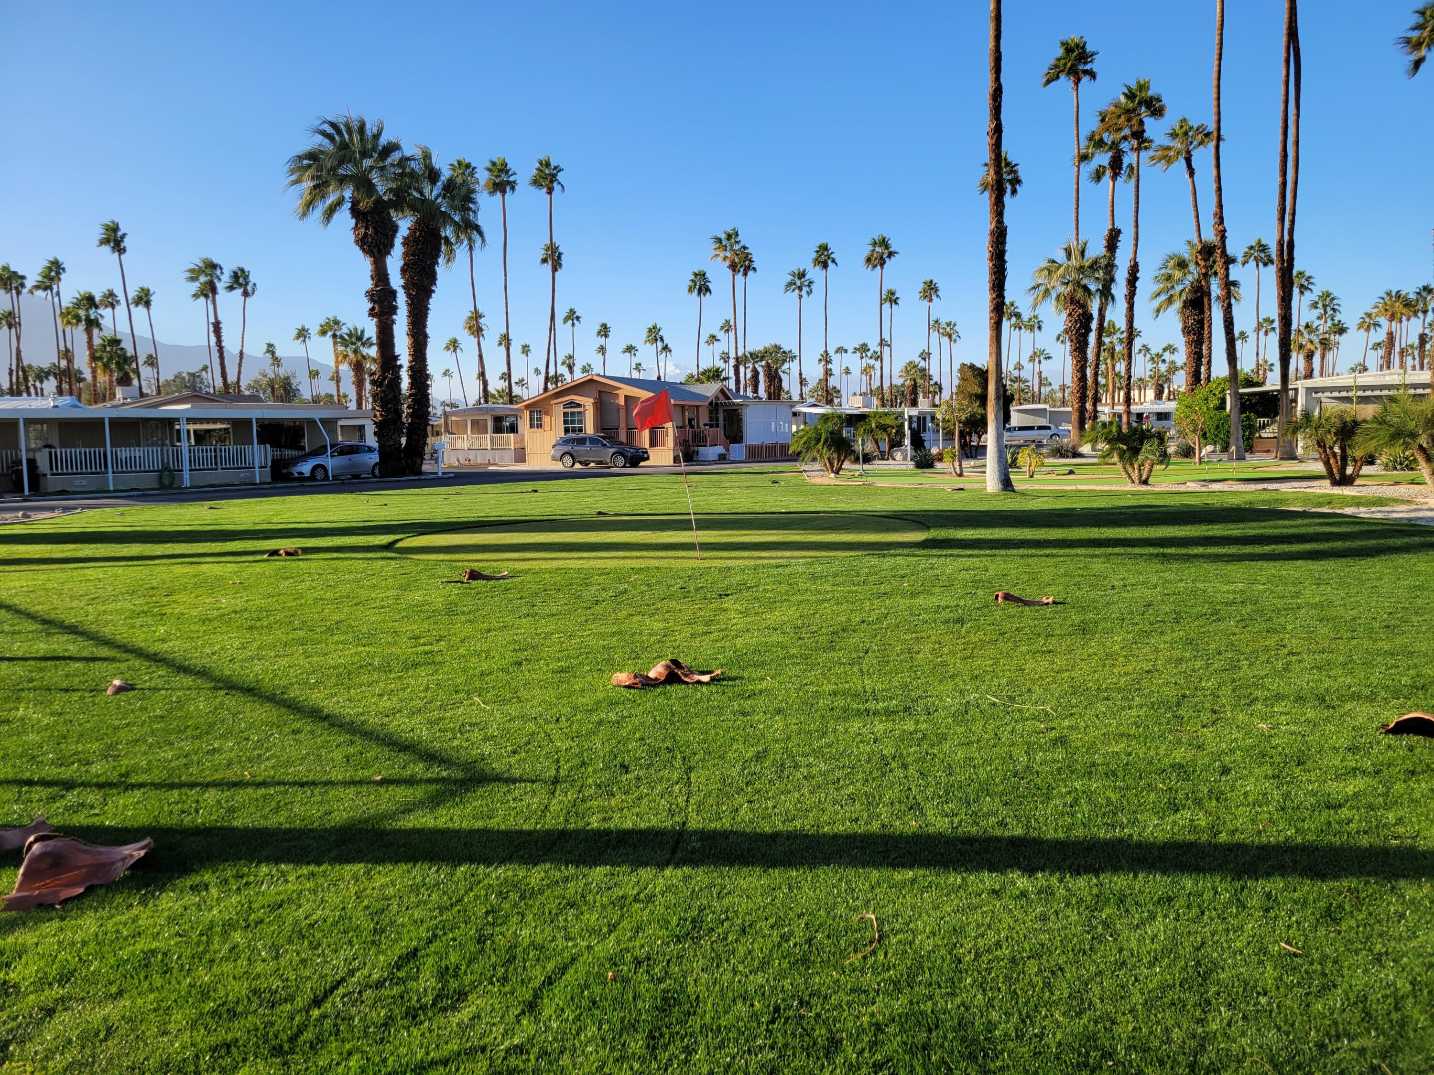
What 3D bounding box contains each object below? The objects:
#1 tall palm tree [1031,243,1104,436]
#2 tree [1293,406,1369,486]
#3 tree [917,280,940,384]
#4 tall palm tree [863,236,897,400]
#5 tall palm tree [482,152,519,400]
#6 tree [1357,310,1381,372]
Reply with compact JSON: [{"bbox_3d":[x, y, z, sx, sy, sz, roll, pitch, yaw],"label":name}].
[{"bbox_3d":[25.669,-13.694,77.294,5.700,14.822,5.700,1,6,18],"label":"tall palm tree"},{"bbox_3d":[15.757,-2.350,27.503,1.900,2.018,1.900,2,6,30],"label":"tree"},{"bbox_3d":[27.053,-22.420,136.829,2.710,20.410,2.800,0,6,11],"label":"tree"},{"bbox_3d":[15.523,-18.460,102.065,3.200,19.970,3.200,0,5,9],"label":"tall palm tree"},{"bbox_3d":[-18.257,-19.271,90.832,3.000,24.889,3.000,-2,6,-11],"label":"tall palm tree"},{"bbox_3d":[85.006,-21.604,140.784,3.200,15.855,3.200,2,7,31],"label":"tree"}]

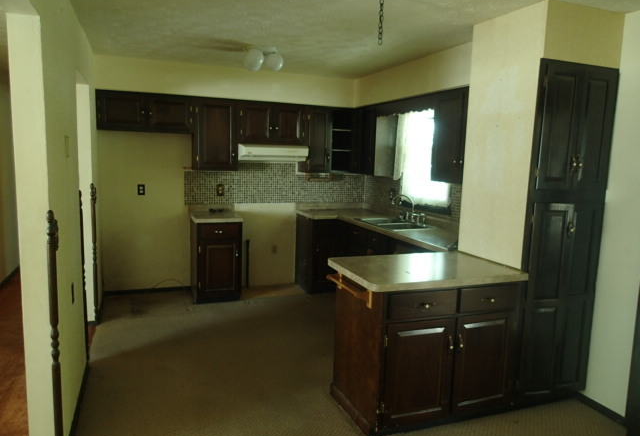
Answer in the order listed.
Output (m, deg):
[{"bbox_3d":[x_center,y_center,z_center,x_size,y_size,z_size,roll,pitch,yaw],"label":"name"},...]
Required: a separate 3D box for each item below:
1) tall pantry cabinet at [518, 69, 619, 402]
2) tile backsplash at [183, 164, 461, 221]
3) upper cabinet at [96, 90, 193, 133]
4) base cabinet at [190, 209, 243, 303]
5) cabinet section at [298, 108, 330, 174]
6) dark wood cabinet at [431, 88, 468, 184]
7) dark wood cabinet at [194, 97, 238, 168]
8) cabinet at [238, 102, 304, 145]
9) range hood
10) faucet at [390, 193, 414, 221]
[{"bbox_3d":[1.428,0.114,3.171,0.622,2.163,0.612,-1,8,-21],"label":"tall pantry cabinet"},{"bbox_3d":[-0.069,-0.251,4.612,2.259,0.480,2.259,-1,8,-21],"label":"tile backsplash"},{"bbox_3d":[-1.813,-1.082,4.817,0.910,0.379,0.325,-1,8,-21],"label":"upper cabinet"},{"bbox_3d":[-1.161,0.416,5.115,0.480,0.913,0.628,-1,8,-21],"label":"base cabinet"},{"bbox_3d":[-0.107,-0.933,5.544,0.388,0.769,0.330,-1,8,-21],"label":"cabinet section"},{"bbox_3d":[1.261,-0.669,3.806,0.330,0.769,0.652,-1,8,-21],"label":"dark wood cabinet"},{"bbox_3d":[-1.181,-0.912,5.136,0.470,0.769,0.330,-1,8,-21],"label":"dark wood cabinet"},{"bbox_3d":[-0.583,-1.066,5.299,0.772,0.451,0.325,-1,8,-21],"label":"cabinet"},{"bbox_3d":[-0.570,-0.741,5.267,0.780,0.159,0.476,-1,8,-21],"label":"range hood"},{"bbox_3d":[0.878,-0.099,4.854,0.283,0.293,0.061,-1,8,-21],"label":"faucet"}]

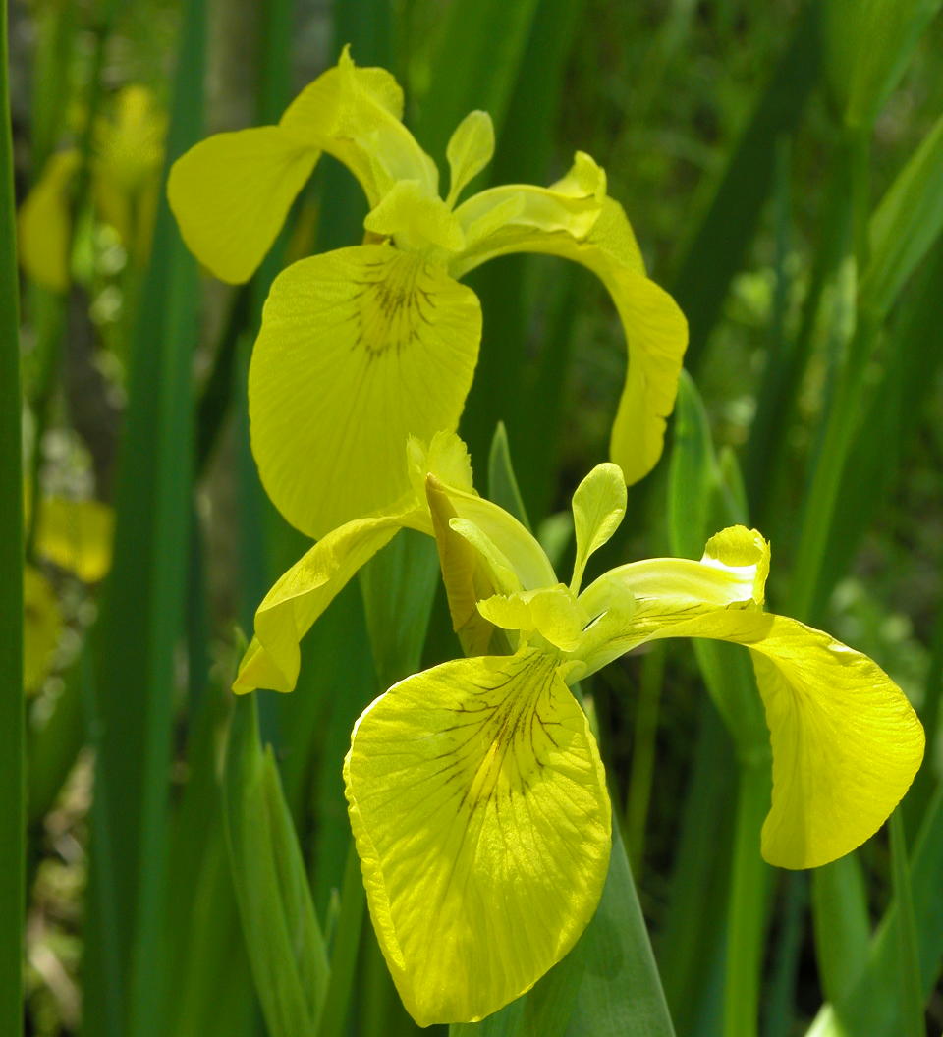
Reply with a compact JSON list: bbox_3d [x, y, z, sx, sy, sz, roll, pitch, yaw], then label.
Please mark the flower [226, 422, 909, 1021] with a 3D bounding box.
[{"bbox_3d":[0.016,0.031,0.850,0.099,0.076,0.086,4,17,13],"label":"flower"}]

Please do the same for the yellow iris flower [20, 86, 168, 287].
[{"bbox_3d":[-0.141,-0.127,2.250,0.080,0.075,0.075,3,17,10],"label":"yellow iris flower"}]

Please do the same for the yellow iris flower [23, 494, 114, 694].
[{"bbox_3d":[-0.181,0.030,2.400,0.082,0.077,0.077,1,17,5],"label":"yellow iris flower"}]

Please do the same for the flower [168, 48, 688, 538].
[{"bbox_3d":[-0.007,-0.039,1.010,0.089,0.076,0.082,4,17,11],"label":"flower"}]

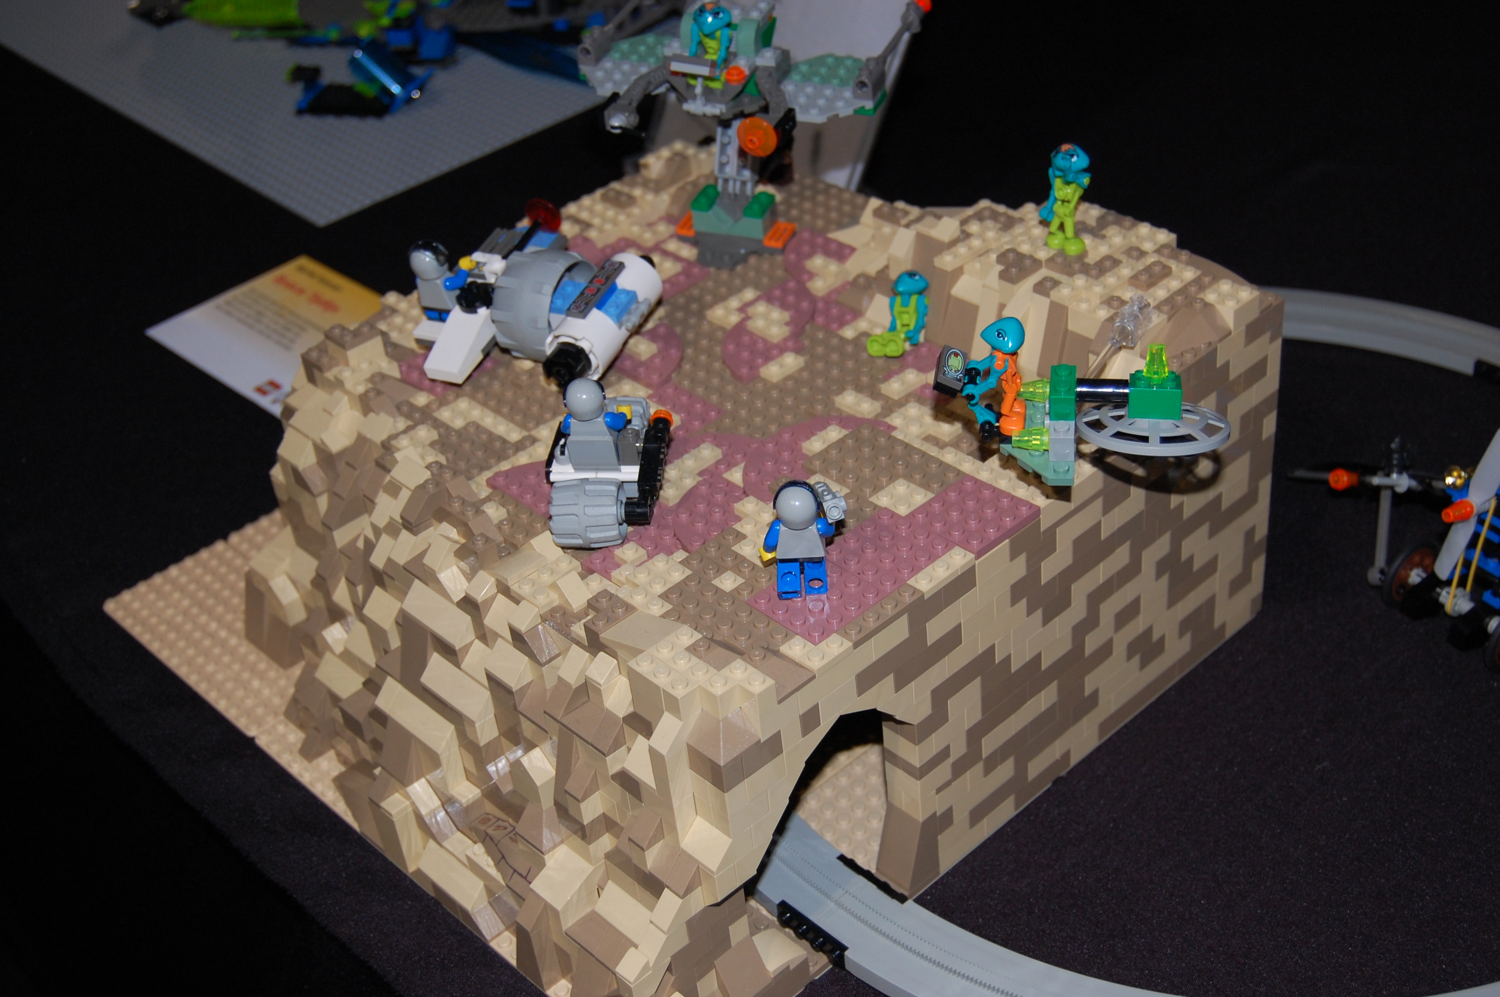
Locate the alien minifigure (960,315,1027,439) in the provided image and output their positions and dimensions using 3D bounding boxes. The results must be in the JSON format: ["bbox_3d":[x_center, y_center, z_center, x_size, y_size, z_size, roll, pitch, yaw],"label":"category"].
[{"bbox_3d":[0.075,-0.037,0.585,0.019,0.042,0.017,-4,36,4],"label":"alien minifigure"}]

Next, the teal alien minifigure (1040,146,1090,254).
[{"bbox_3d":[0.115,-0.111,0.696,0.019,0.043,0.016,14,40,26],"label":"teal alien minifigure"}]

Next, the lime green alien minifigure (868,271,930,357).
[{"bbox_3d":[0.056,-0.070,0.716,0.018,0.029,0.024,5,37,16],"label":"lime green alien minifigure"}]

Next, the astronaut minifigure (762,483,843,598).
[{"bbox_3d":[0.016,0.010,0.591,0.026,0.043,0.019,-3,36,5],"label":"astronaut minifigure"}]

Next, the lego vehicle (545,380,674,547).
[{"bbox_3d":[-0.051,-0.020,0.646,0.040,0.048,0.072,0,36,10],"label":"lego vehicle"}]

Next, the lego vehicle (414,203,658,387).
[{"bbox_3d":[-0.087,-0.078,0.738,0.087,0.044,0.077,12,47,25],"label":"lego vehicle"}]

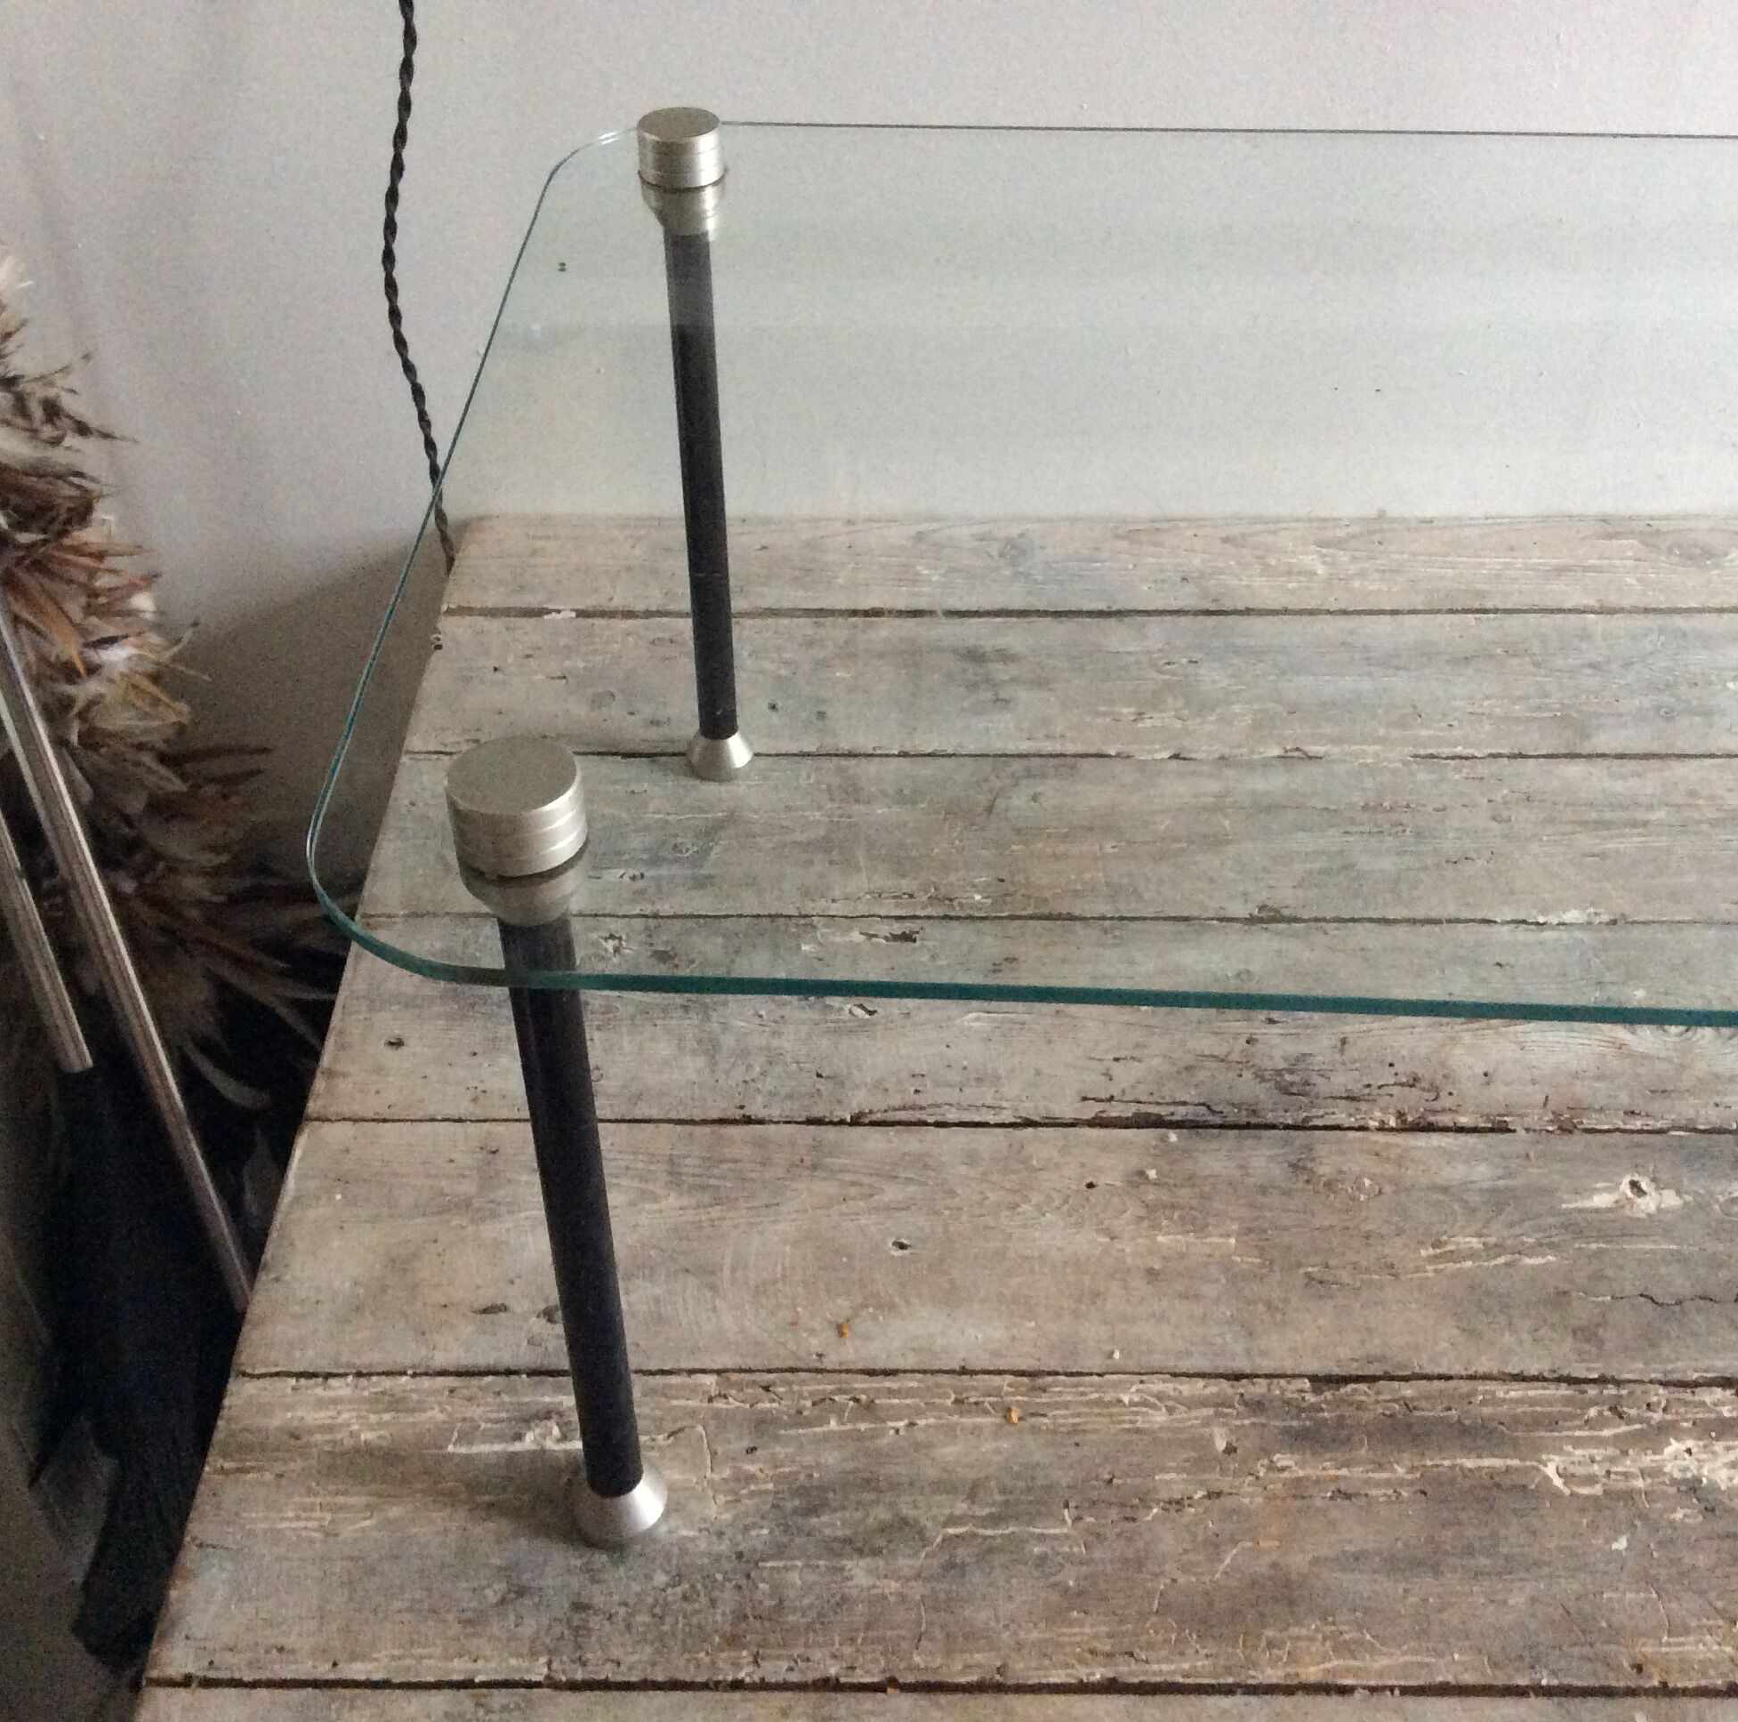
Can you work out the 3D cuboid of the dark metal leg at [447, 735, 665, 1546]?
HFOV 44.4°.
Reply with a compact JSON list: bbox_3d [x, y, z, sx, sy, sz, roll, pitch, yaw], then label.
[{"bbox_3d":[-0.114,0.132,0.829,0.043,0.420,0.043,0,40,1],"label":"dark metal leg"}]

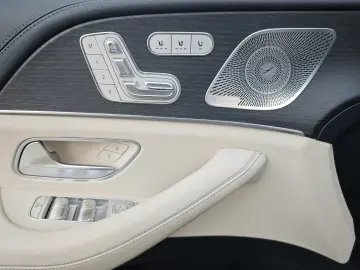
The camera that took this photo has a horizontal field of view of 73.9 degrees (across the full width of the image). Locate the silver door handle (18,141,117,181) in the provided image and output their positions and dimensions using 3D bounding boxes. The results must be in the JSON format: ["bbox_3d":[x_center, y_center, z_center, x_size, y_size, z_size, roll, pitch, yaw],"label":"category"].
[{"bbox_3d":[-0.177,0.041,0.390,0.140,0.052,0.035,-1,9,-7],"label":"silver door handle"}]

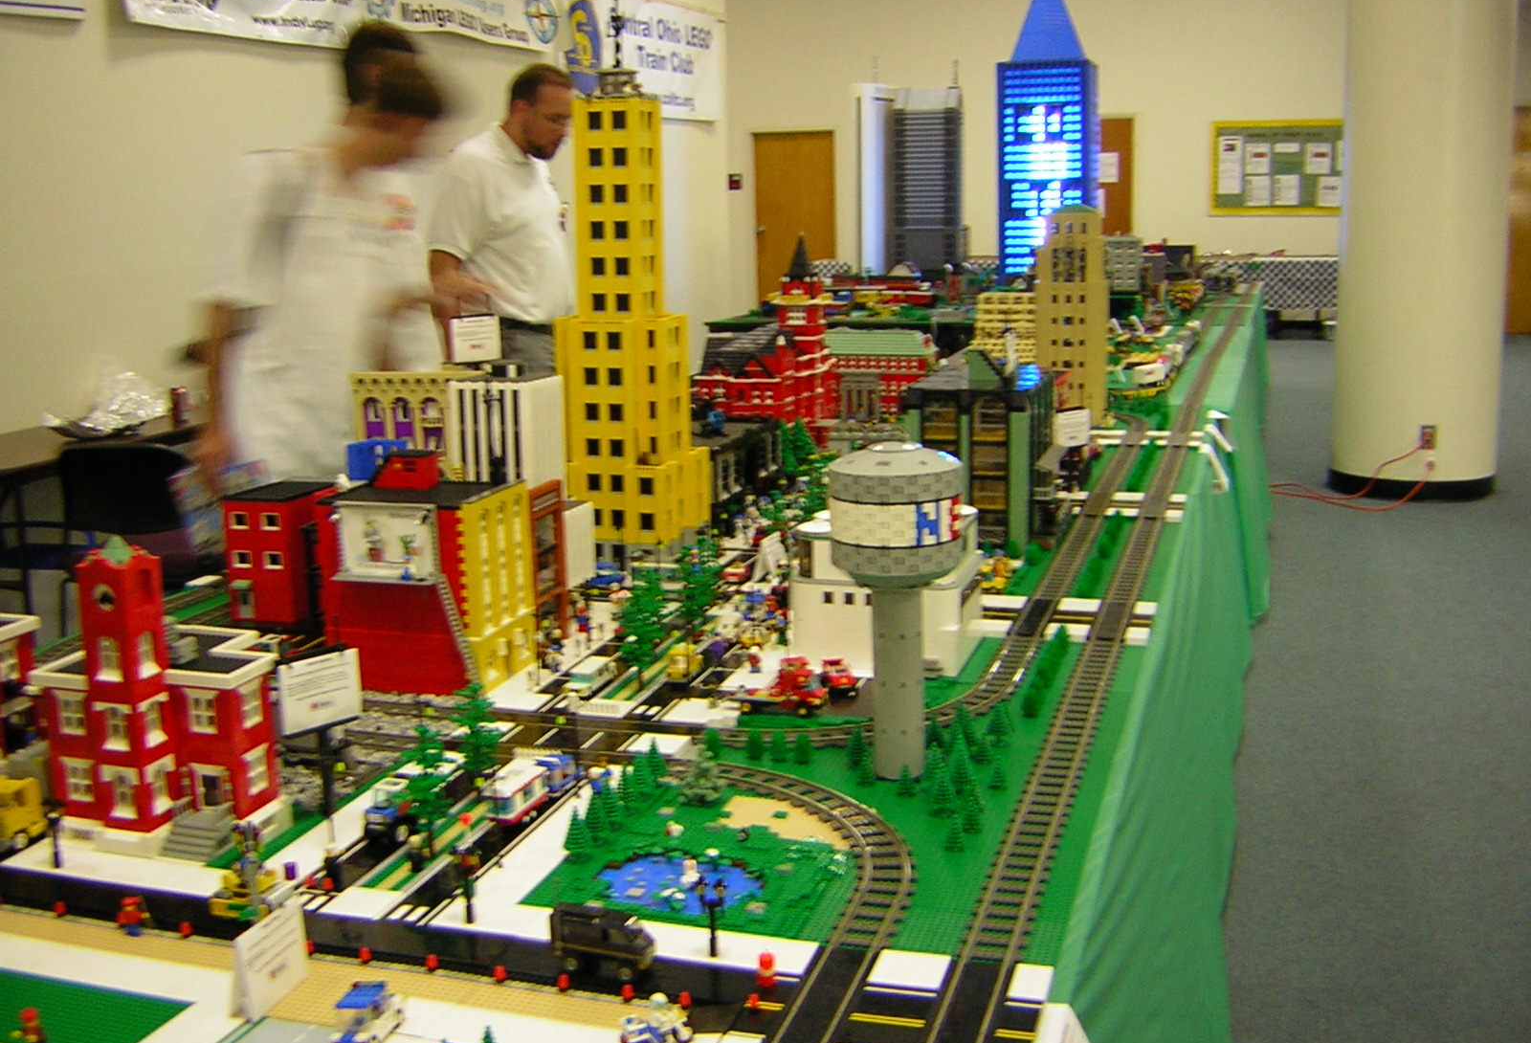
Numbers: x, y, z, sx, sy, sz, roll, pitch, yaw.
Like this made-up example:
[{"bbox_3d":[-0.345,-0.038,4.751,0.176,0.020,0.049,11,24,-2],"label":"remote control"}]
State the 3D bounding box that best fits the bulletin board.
[{"bbox_3d":[5.008,-3.350,15.076,1.500,0.890,0.030,1,12,17],"label":"bulletin board"}]

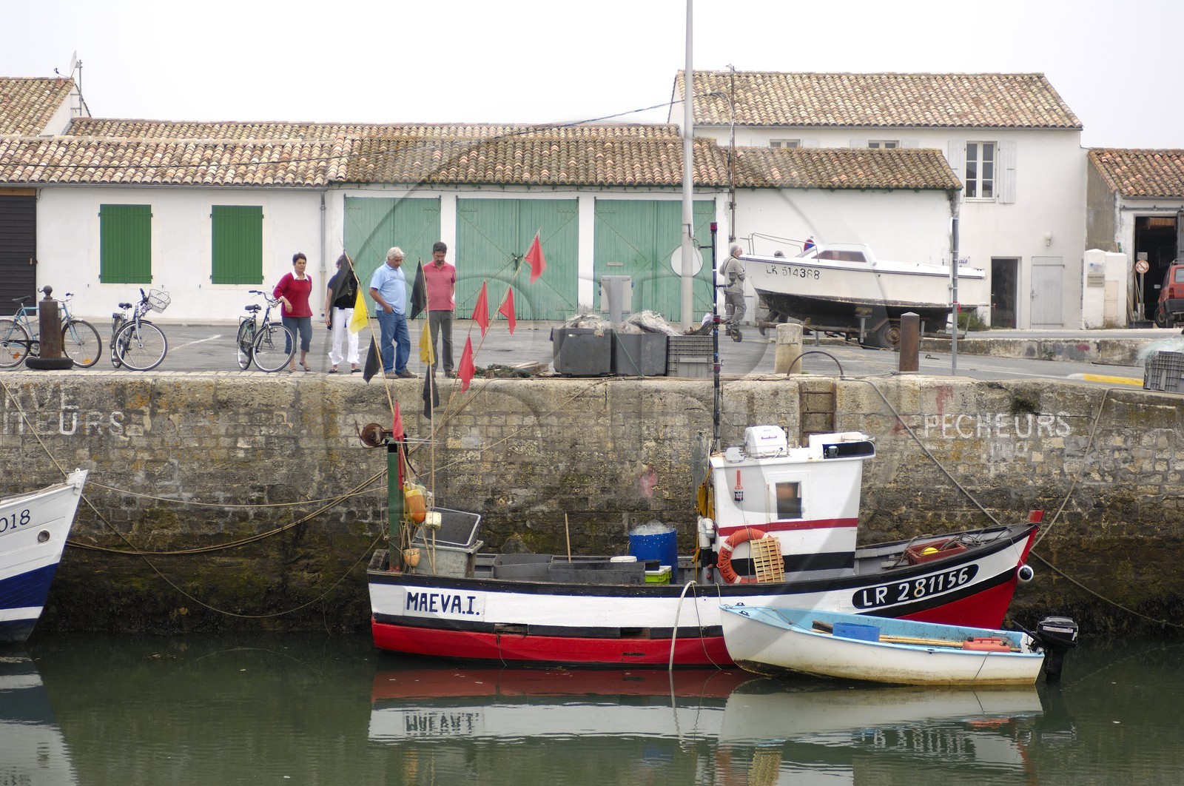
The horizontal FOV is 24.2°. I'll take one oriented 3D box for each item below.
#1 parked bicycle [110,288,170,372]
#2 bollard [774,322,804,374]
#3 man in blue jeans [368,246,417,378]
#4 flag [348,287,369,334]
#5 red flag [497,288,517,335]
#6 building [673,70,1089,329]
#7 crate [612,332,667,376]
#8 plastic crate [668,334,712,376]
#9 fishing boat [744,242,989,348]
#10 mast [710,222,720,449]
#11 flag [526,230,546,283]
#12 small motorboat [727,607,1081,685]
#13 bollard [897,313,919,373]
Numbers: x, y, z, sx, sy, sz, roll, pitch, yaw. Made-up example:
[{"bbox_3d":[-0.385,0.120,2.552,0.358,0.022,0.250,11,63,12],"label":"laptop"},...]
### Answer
[{"bbox_3d":[-6.204,-0.861,37.500,0.660,1.120,1.650,-1,3,-24],"label":"parked bicycle"},{"bbox_3d":[2.679,-0.608,37.625,0.360,0.680,0.360,0,3,0],"label":"bollard"},{"bbox_3d":[-2.587,-1.065,35.855,0.440,1.700,0.520,3,4,37],"label":"man in blue jeans"},{"bbox_3d":[-2.754,-0.978,32.600,0.250,0.540,0.120,0,3,0],"label":"flag"},{"bbox_3d":[-1.061,-1.015,34.400,0.230,0.570,0.150,1,3,0],"label":"red flag"},{"bbox_3d":[7.507,-5.332,75.001,10.200,6.900,9.200,0,3,-2],"label":"building"},{"bbox_3d":[0.664,-0.531,37.700,0.720,0.570,0.720,1,3,0],"label":"crate"},{"bbox_3d":[1.329,-0.495,37.400,0.610,0.555,0.640,1,3,0],"label":"plastic crate"},{"bbox_3d":[4.883,-1.820,49.800,4.420,1.950,1.800,2,3,-8],"label":"fishing boat"},{"bbox_3d":[1.512,-0.689,33.700,0.100,2.750,0.100,-1,3,0],"label":"mast"},{"bbox_3d":[-0.669,-1.606,32.700,0.230,0.610,0.120,0,3,0],"label":"flag"},{"bbox_3d":[3.303,2.933,31.887,3.600,0.780,1.450,3,3,0],"label":"small motorboat"},{"bbox_3d":[4.300,-0.685,37.500,0.270,0.820,0.270,1,3,0],"label":"bollard"}]

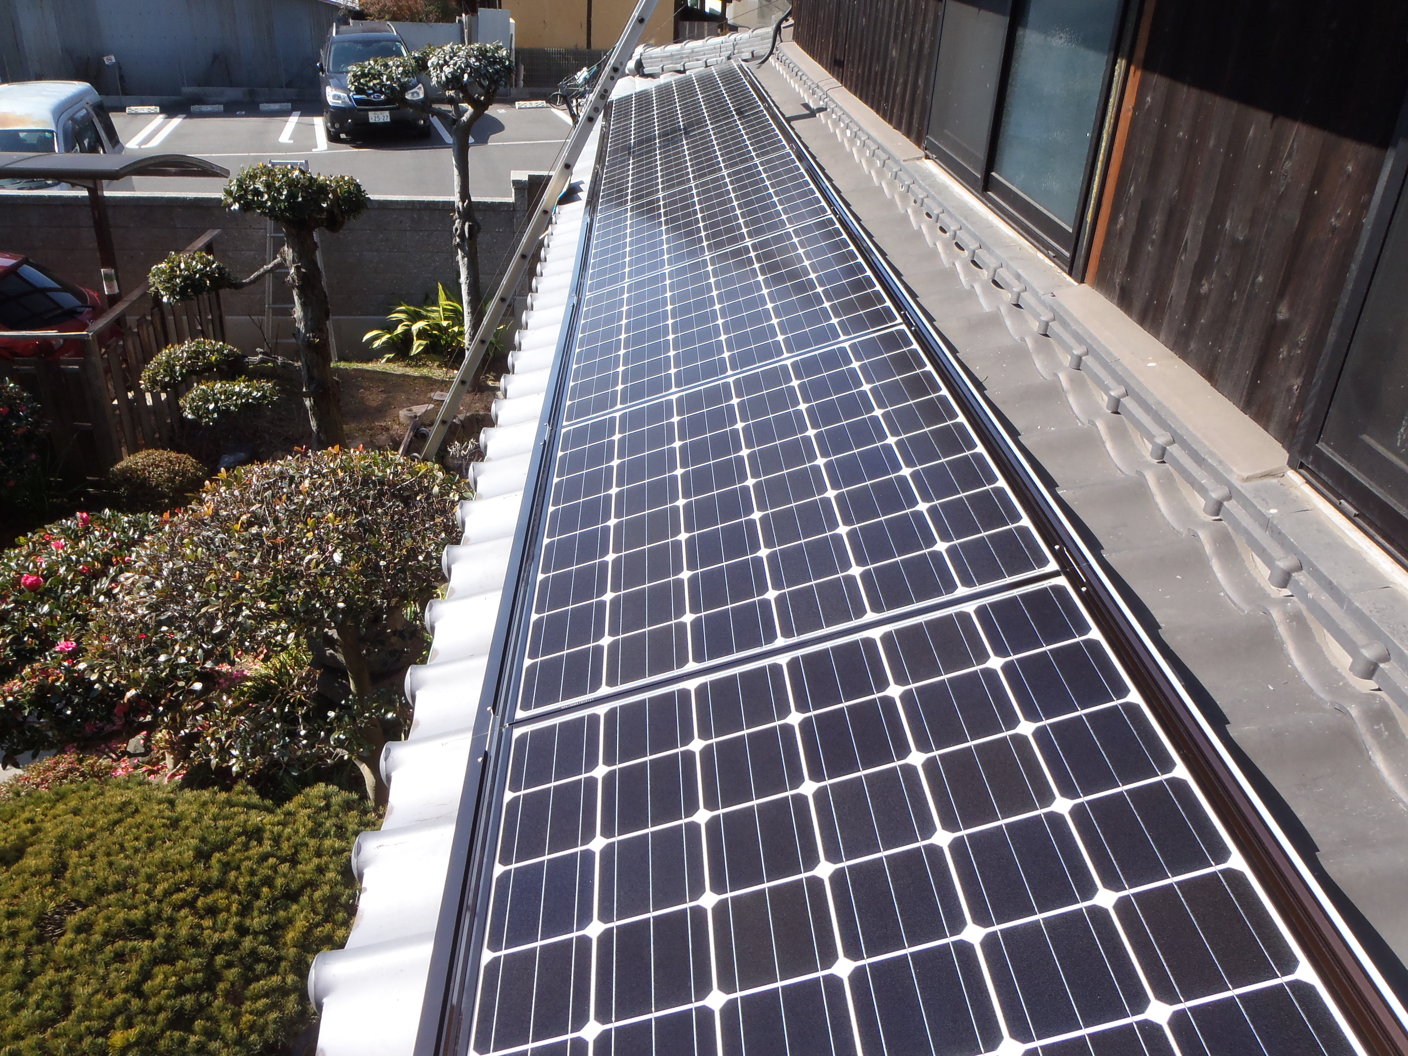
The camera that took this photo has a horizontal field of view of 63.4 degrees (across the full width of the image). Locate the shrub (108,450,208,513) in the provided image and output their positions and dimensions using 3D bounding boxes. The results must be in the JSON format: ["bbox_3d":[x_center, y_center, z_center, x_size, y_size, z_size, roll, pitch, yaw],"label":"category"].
[{"bbox_3d":[-3.841,-0.359,8.003,0.710,0.390,0.670,-10,30,-25],"label":"shrub"}]

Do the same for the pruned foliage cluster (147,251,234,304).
[{"bbox_3d":[-3.677,-1.795,8.152,0.620,0.370,0.540,-9,30,-22],"label":"pruned foliage cluster"}]

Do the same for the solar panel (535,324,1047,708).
[{"bbox_3d":[0.107,-0.084,2.491,0.980,0.040,1.300,-16,28,6],"label":"solar panel"}]

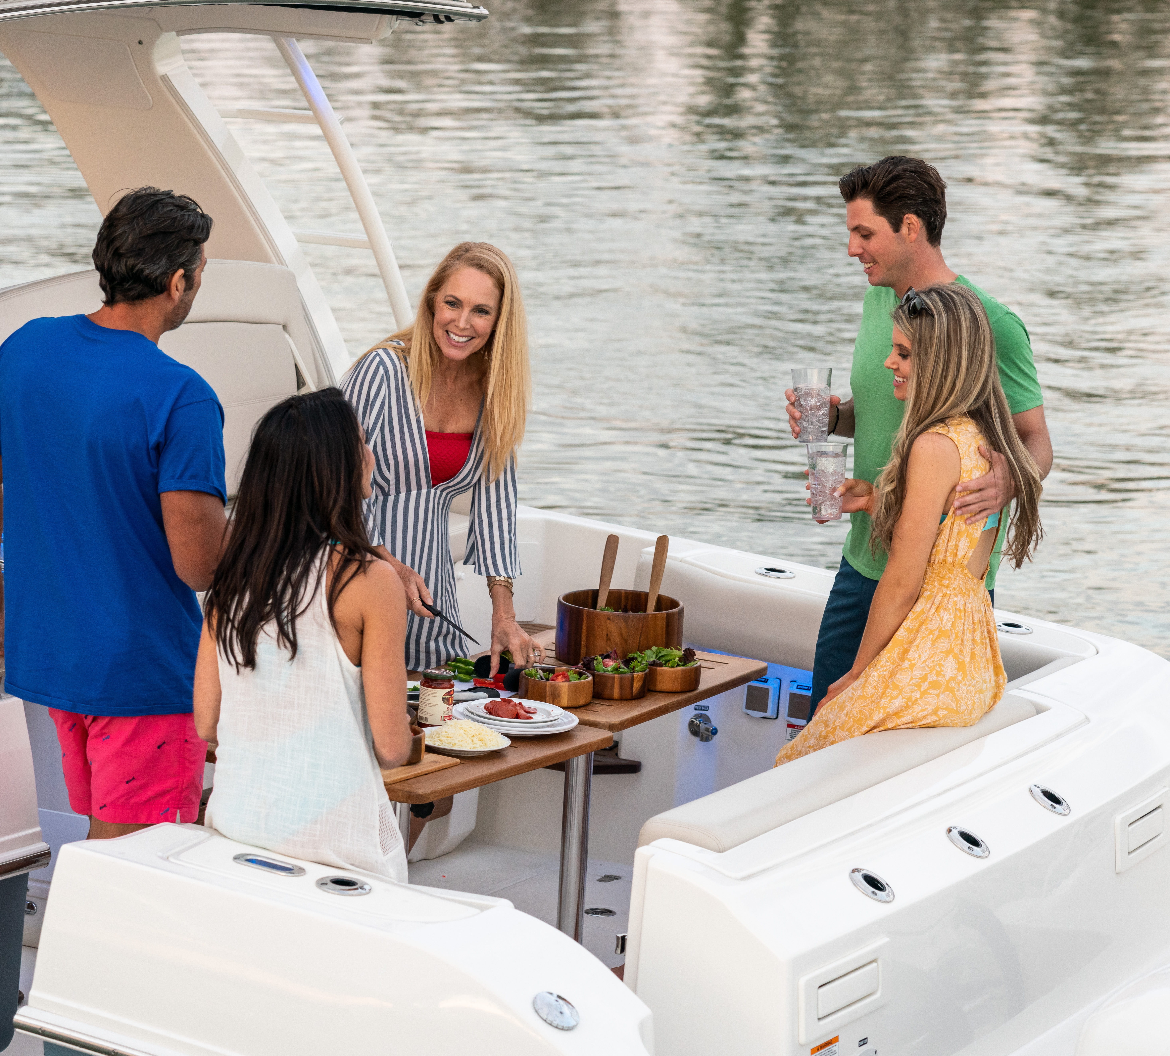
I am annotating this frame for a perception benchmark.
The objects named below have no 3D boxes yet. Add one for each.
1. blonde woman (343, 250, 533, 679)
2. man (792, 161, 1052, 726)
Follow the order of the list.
[{"bbox_3d":[-0.295,0.190,8.900,0.480,1.620,0.520,-4,12,-28],"label":"blonde woman"},{"bbox_3d":[0.675,0.115,9.080,0.460,1.800,0.540,-5,13,-33],"label":"man"}]

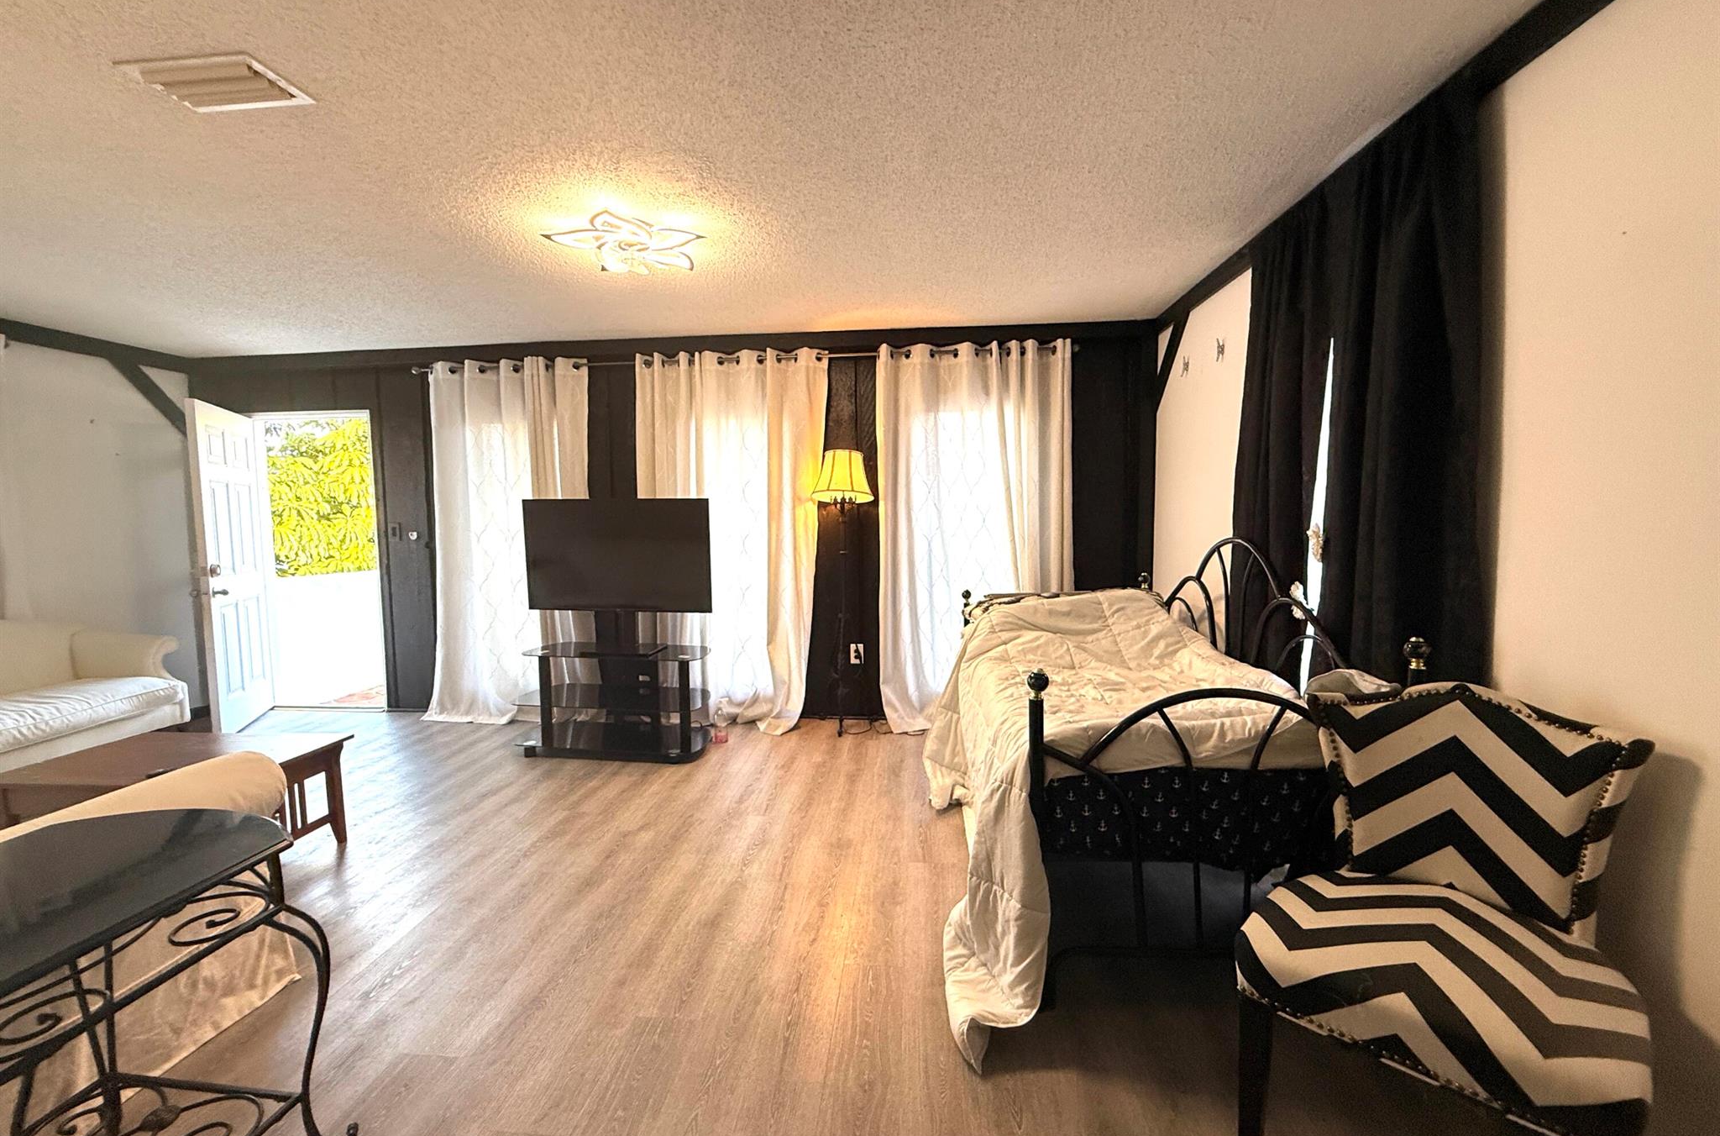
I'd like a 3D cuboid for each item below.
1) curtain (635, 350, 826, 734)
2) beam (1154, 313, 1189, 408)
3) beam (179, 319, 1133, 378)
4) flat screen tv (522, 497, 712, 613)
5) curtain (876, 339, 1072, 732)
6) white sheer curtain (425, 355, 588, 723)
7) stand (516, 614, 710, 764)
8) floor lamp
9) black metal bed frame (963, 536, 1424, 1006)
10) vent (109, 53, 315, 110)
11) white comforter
[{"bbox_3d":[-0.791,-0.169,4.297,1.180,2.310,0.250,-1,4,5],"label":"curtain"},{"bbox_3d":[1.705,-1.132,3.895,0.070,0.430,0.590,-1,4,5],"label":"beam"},{"bbox_3d":[-1.372,-1.399,4.394,6.300,0.105,0.080,-1,4,5],"label":"beam"},{"bbox_3d":[-1.343,-0.070,3.857,1.090,0.625,0.070,0,4,10],"label":"flat screen tv"},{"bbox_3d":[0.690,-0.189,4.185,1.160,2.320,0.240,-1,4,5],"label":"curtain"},{"bbox_3d":[-2.243,-0.162,4.457,1.090,2.320,0.200,-1,4,5],"label":"white sheer curtain"},{"bbox_3d":[-1.384,0.622,3.949,1.030,0.810,0.450,0,4,10],"label":"stand"},{"bbox_3d":[-0.093,0.138,4.201,0.370,1.700,0.370,-1,4,5],"label":"floor lamp"},{"bbox_3d":[0.983,0.477,2.739,0.970,1.190,2.050,-1,4,4],"label":"black metal bed frame"},{"bbox_3d":[-1.676,-1.263,1.825,0.357,0.030,0.210,-1,4,5],"label":"vent"},{"bbox_3d":[0.807,0.617,2.653,1.080,0.910,2.170,-1,4,5],"label":"white comforter"}]

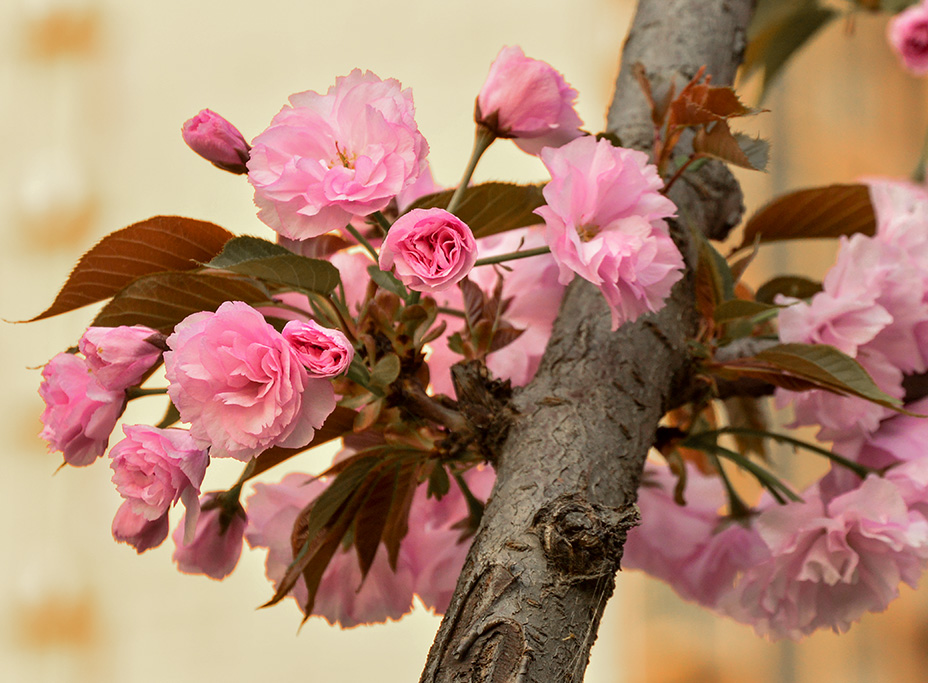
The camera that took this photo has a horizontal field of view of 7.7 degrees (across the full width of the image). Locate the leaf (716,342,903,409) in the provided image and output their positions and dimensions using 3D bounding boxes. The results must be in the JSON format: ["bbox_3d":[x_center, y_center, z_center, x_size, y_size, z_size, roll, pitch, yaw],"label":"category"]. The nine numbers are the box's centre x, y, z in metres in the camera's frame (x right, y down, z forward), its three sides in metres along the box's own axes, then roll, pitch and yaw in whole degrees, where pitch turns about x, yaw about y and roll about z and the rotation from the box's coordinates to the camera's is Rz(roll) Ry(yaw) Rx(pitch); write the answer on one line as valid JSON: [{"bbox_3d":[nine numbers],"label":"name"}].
[{"bbox_3d":[0.099,0.010,1.970,0.053,0.013,0.019,16,11,6],"label":"leaf"}]

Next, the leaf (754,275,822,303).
[{"bbox_3d":[0.097,-0.015,2.030,0.022,0.008,0.013,3,-7,-12],"label":"leaf"}]

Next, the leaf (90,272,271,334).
[{"bbox_3d":[-0.082,-0.011,1.980,0.054,0.019,0.026,-9,-3,-12],"label":"leaf"}]

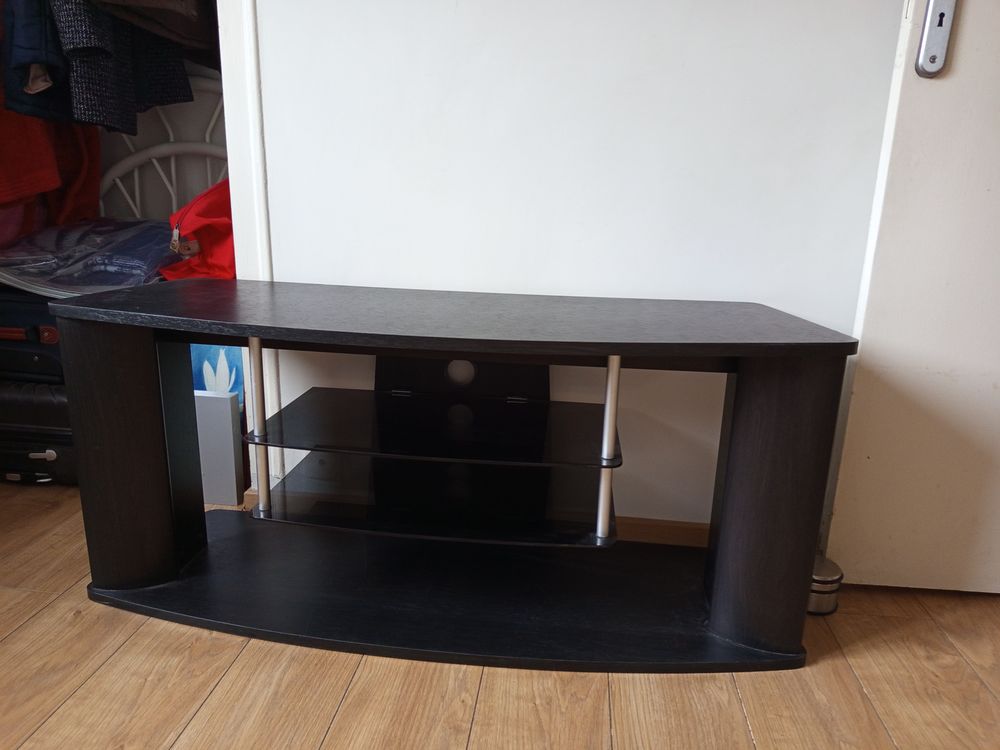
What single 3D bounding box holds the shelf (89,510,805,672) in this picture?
[{"bbox_3d":[-0.105,0.379,1.249,1.186,0.020,0.398,3,15,6],"label":"shelf"}]

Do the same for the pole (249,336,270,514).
[{"bbox_3d":[-0.379,0.074,1.090,0.019,0.312,0.019,3,15,6],"label":"pole"}]

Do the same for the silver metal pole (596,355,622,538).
[{"bbox_3d":[0.163,0.104,1.034,0.019,0.312,0.019,3,15,6],"label":"silver metal pole"}]

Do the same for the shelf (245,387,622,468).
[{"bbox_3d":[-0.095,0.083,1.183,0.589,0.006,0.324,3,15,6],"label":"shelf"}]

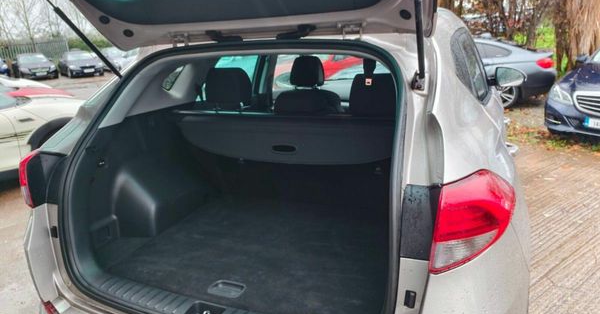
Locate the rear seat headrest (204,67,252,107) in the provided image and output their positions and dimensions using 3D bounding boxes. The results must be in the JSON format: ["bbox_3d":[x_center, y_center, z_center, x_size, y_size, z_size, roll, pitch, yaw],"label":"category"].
[{"bbox_3d":[-0.321,-0.342,1.927,0.225,0.180,0.110,4,17,22],"label":"rear seat headrest"}]

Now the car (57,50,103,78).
[{"bbox_3d":[-13.858,-5.775,24.985,1.810,1.430,4.580,-15,21,-38],"label":"car"}]

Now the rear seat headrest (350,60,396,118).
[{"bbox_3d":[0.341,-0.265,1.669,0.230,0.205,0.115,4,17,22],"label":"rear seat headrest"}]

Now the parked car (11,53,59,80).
[{"bbox_3d":[-16.040,-5.411,24.027,1.780,1.450,4.600,-15,21,-38],"label":"parked car"}]

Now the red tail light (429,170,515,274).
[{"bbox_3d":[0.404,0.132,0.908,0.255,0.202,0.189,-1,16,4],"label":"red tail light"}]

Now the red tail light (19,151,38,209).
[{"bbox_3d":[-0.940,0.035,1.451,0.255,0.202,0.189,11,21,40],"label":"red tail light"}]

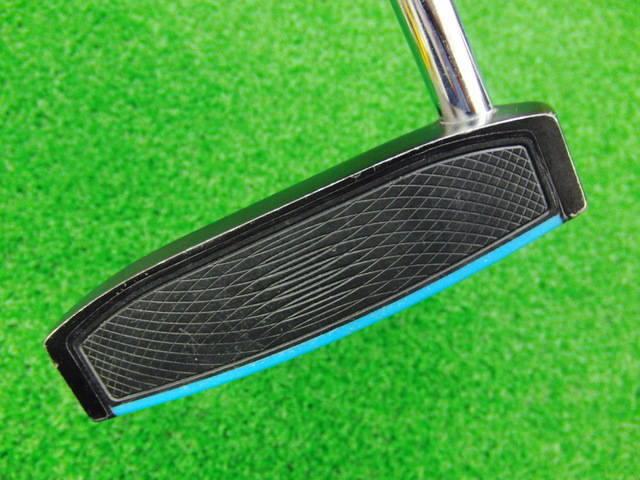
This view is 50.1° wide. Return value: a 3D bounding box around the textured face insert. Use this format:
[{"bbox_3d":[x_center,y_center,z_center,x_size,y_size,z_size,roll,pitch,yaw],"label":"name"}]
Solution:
[{"bbox_3d":[-0.002,0.007,0.129,0.090,0.005,0.021,-24,106,5],"label":"textured face insert"}]

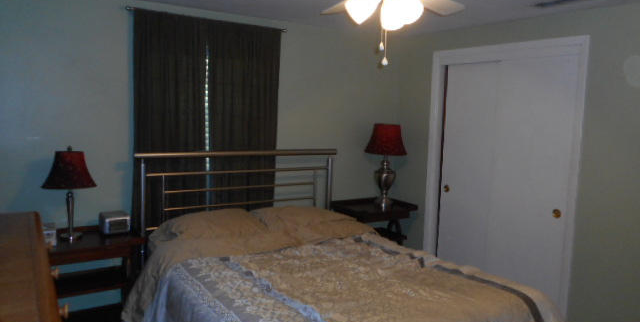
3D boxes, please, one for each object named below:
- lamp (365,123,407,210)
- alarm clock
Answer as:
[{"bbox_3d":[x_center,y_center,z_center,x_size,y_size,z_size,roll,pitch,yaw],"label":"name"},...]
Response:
[{"bbox_3d":[0.614,0.041,4.185,0.375,0.770,0.375,2,7,0],"label":"lamp"},{"bbox_3d":[-1.413,0.424,3.191,0.165,0.115,0.140,-2,8,-32],"label":"alarm clock"}]

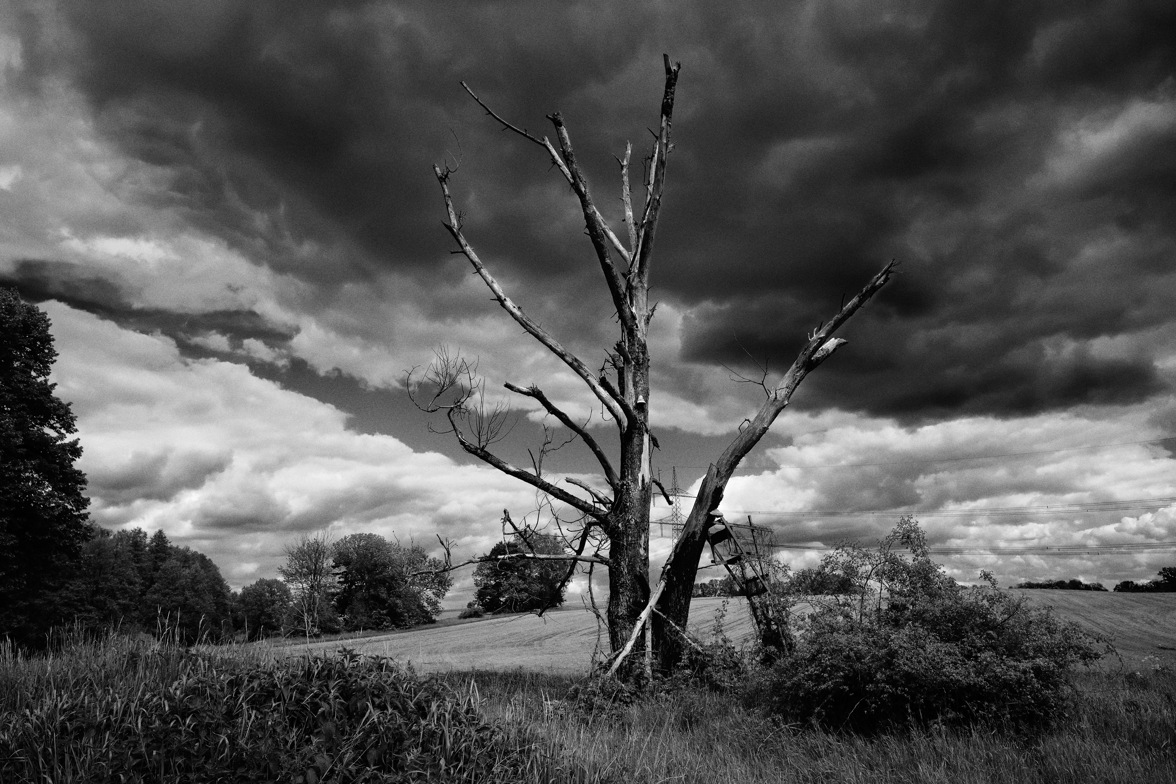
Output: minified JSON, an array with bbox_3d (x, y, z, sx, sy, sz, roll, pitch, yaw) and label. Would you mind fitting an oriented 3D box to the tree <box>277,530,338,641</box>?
[{"bbox_3d":[-18.082,12.351,50.520,3.790,6.730,3.600,0,-15,0],"label":"tree"}]

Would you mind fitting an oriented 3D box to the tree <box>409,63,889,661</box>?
[{"bbox_3d":[1.275,-0.991,13.701,8.450,11.430,5.500,0,-15,0],"label":"tree"}]

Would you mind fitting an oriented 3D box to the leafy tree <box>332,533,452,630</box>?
[{"bbox_3d":[-16.552,15.947,66.121,10.080,7.910,9.000,0,-15,0],"label":"leafy tree"}]

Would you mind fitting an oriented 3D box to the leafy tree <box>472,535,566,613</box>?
[{"bbox_3d":[-6.296,16.698,72.124,8.620,7.090,8.500,0,-15,0],"label":"leafy tree"}]

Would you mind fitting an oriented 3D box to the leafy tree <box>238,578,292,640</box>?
[{"bbox_3d":[-23.823,15.981,57.838,3.930,4.440,4.200,0,-15,0],"label":"leafy tree"}]

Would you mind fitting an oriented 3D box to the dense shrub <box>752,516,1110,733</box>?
[{"bbox_3d":[4.318,2.875,9.998,4.510,2.520,3.800,0,-15,0],"label":"dense shrub"}]

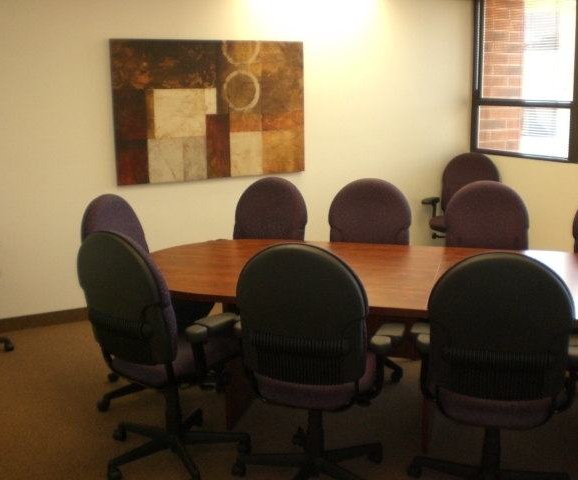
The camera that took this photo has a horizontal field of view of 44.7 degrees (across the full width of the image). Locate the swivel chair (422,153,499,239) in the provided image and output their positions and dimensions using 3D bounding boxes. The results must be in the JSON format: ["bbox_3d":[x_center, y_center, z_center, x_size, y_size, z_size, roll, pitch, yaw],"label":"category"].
[{"bbox_3d":[1.331,-0.153,5.570,0.650,1.060,0.640,6,14,31],"label":"swivel chair"}]

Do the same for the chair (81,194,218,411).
[{"bbox_3d":[-0.700,0.303,3.582,0.640,1.060,0.650,4,13,21],"label":"chair"}]

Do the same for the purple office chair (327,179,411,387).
[{"bbox_3d":[0.397,0.211,3.930,0.650,1.060,0.640,2,12,12],"label":"purple office chair"}]

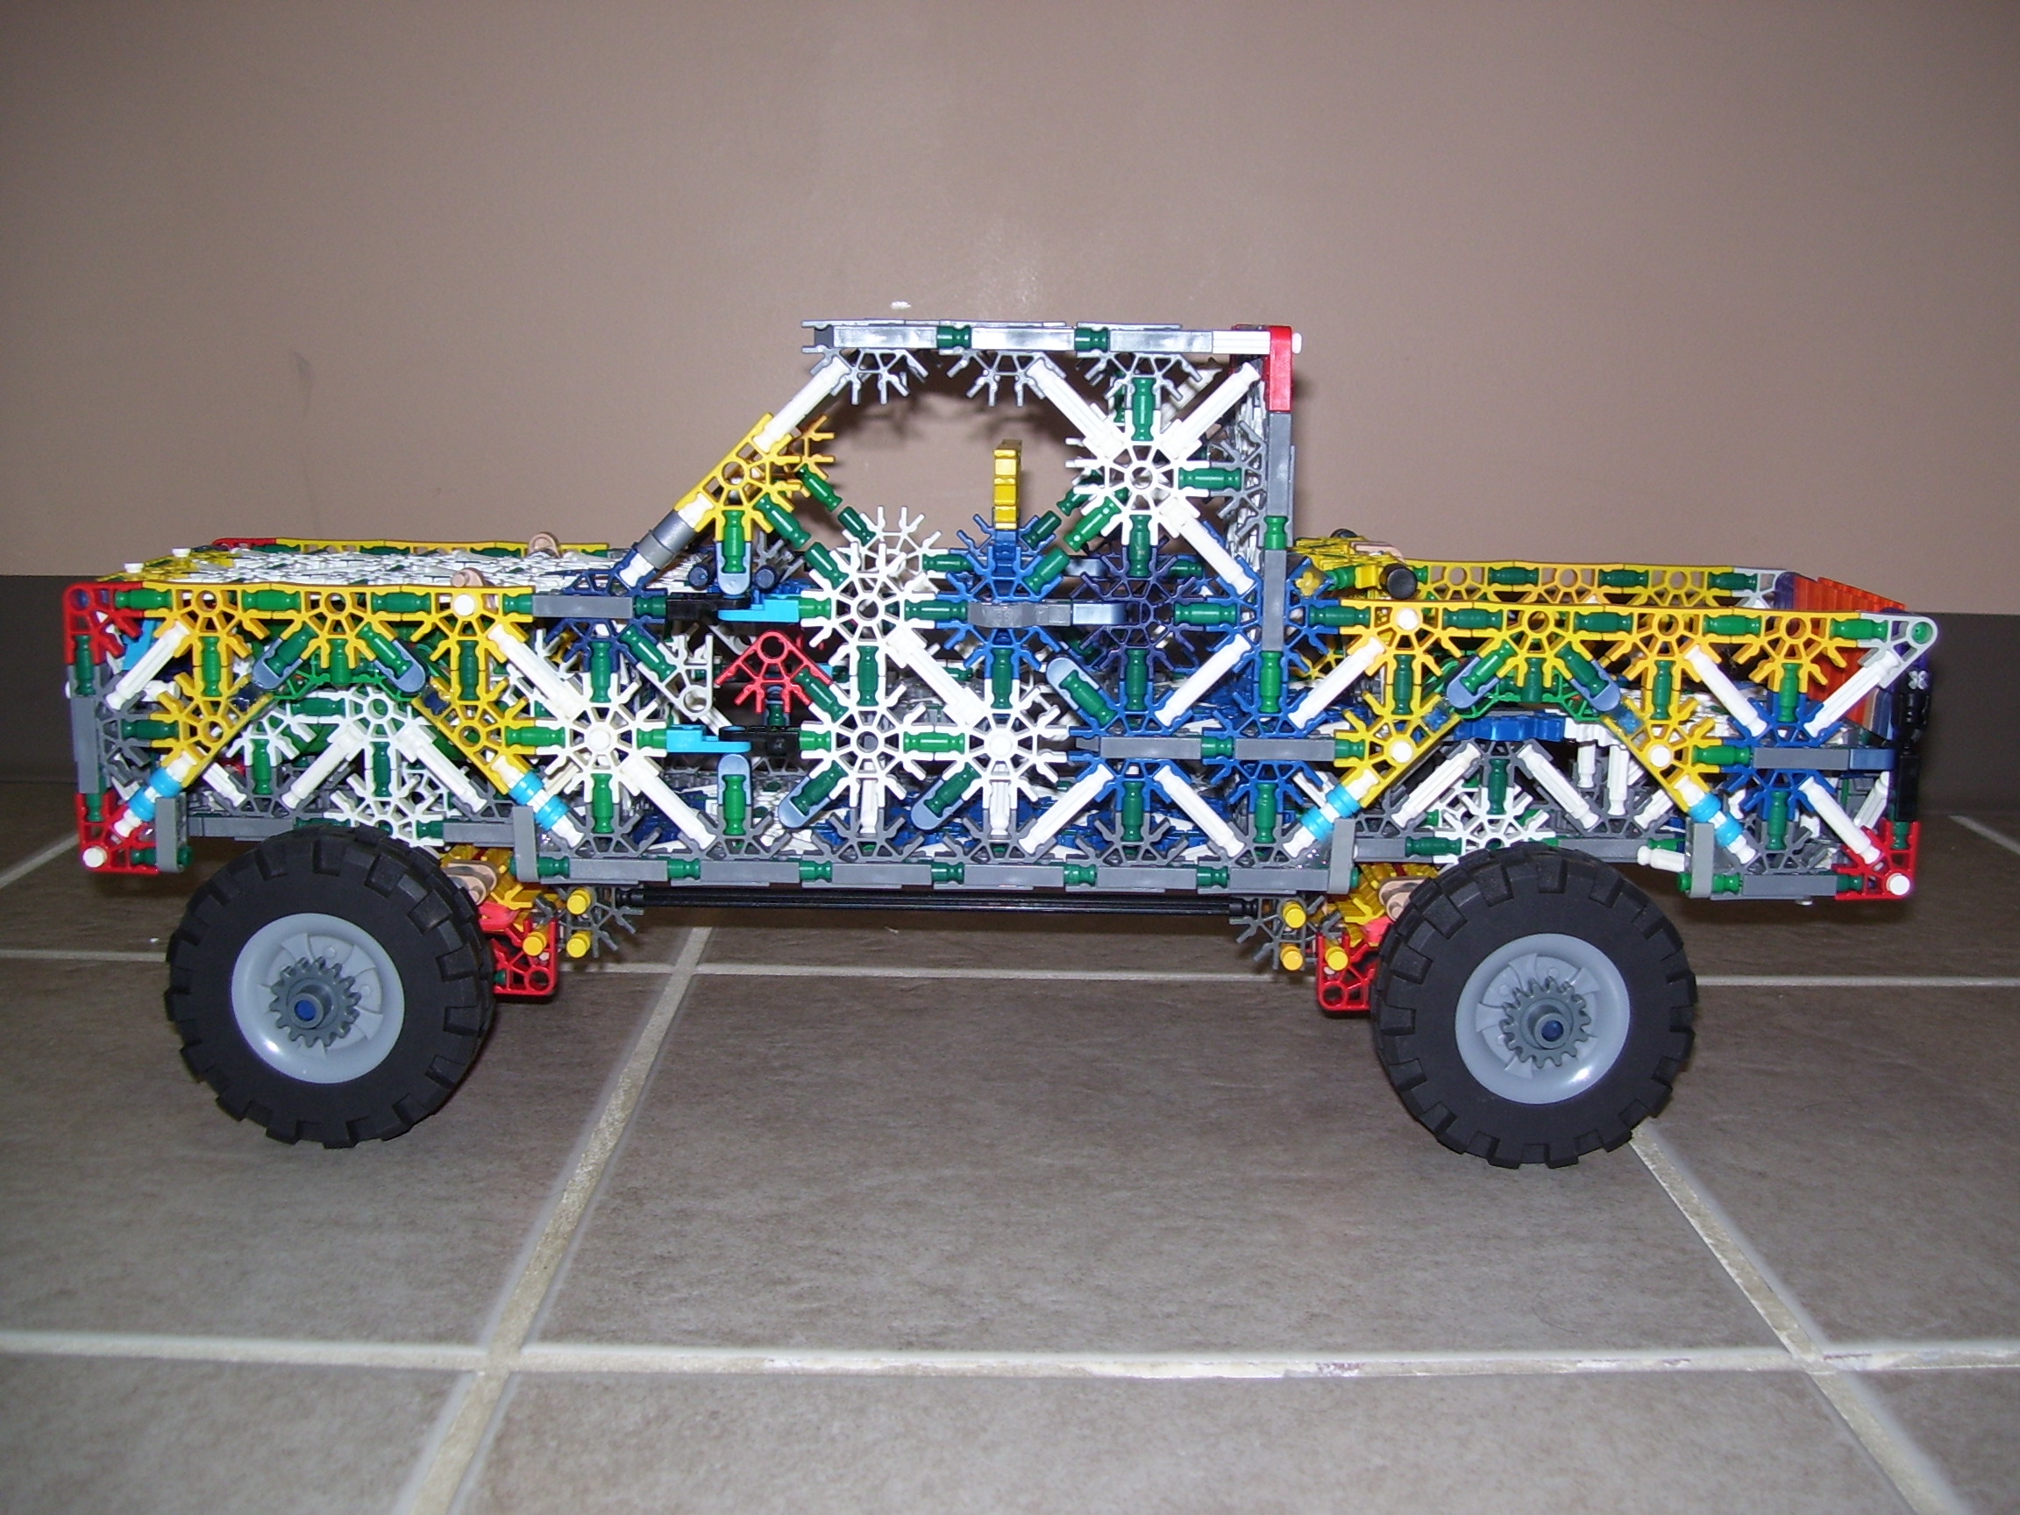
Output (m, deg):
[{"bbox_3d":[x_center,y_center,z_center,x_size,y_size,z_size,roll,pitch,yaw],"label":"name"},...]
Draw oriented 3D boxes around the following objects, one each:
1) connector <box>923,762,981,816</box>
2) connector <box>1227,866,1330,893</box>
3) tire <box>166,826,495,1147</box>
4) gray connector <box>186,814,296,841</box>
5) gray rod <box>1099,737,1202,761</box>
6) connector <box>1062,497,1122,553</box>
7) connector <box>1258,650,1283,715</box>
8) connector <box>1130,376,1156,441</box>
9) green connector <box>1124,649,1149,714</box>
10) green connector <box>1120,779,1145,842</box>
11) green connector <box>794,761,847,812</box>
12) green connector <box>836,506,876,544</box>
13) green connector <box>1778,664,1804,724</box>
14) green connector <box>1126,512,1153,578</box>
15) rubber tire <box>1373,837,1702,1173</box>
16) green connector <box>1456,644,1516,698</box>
[{"bbox_3d":[-0.016,0.009,0.589,0.017,0.006,0.006,-43,7,7],"label":"connector"},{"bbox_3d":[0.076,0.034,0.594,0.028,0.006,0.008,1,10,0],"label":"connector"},{"bbox_3d":[-0.190,0.065,0.592,0.090,0.090,0.033,1,10,-1],"label":"tire"},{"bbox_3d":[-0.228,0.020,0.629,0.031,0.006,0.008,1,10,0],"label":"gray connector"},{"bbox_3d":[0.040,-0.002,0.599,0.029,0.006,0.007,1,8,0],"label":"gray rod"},{"bbox_3d":[0.023,-0.064,0.577,0.017,0.006,0.006,-43,7,7],"label":"connector"},{"bbox_3d":[0.074,-0.021,0.592,0.006,0.017,0.006,1,11,0],"label":"connector"},{"bbox_3d":[0.037,-0.097,0.585,0.006,0.017,0.006,1,8,0],"label":"connector"},{"bbox_3d":[0.036,-0.022,0.592,0.006,0.017,0.006,1,11,0],"label":"green connector"},{"bbox_3d":[0.034,0.015,0.590,0.006,0.017,0.006,0,10,0],"label":"green connector"},{"bbox_3d":[-0.054,0.009,0.600,0.017,0.006,0.006,-44,6,5],"label":"green connector"},{"bbox_3d":[-0.051,-0.078,0.702,0.006,0.012,0.006,-44,6,5],"label":"green connector"},{"bbox_3d":[0.220,-0.018,0.593,0.006,0.017,0.006,1,11,0],"label":"green connector"},{"bbox_3d":[0.036,-0.059,0.584,0.006,0.017,0.006,1,11,0],"label":"green connector"},{"bbox_3d":[0.147,0.070,0.593,0.090,0.090,0.033,1,10,-1],"label":"rubber tire"},{"bbox_3d":[0.135,-0.026,0.591,0.006,0.017,0.006,45,8,-8],"label":"green connector"}]

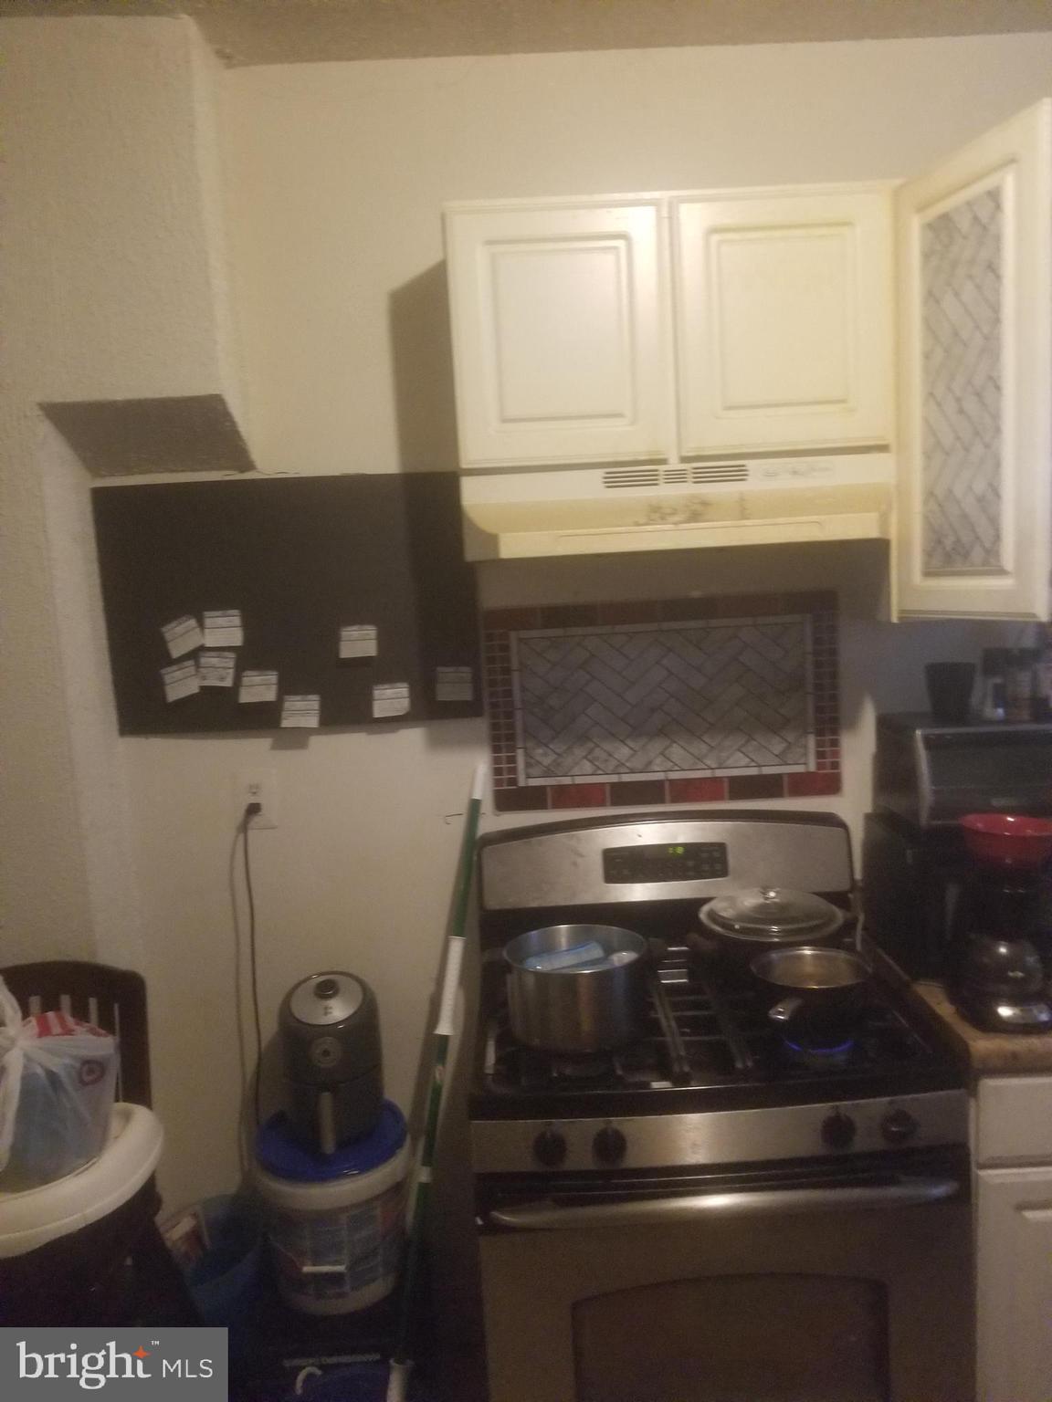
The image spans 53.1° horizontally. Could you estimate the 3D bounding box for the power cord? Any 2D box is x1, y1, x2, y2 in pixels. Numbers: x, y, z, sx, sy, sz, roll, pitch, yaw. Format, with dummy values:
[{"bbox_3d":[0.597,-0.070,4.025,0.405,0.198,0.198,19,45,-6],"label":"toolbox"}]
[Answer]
[{"bbox_3d":[-0.563,0.554,2.187,0.045,0.713,0.060,-3,6,-1],"label":"power cord"}]

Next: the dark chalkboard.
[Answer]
[{"bbox_3d":[-0.479,-0.200,2.154,0.765,0.508,0.012,-3,6,-1],"label":"dark chalkboard"}]

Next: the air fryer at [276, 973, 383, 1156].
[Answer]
[{"bbox_3d":[-0.389,0.720,2.107,0.200,0.292,0.245,-2,9,-5],"label":"air fryer"}]

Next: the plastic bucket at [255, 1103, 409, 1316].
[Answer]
[{"bbox_3d":[-0.384,1.006,2.128,0.300,0.296,0.300,-1,11,-1],"label":"plastic bucket"}]

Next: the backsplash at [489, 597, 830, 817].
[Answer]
[{"bbox_3d":[0.290,0.003,2.194,0.733,0.429,0.015,-3,6,-1],"label":"backsplash"}]

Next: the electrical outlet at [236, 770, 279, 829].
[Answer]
[{"bbox_3d":[-0.562,0.206,2.197,0.085,0.125,0.012,-3,6,-1],"label":"electrical outlet"}]

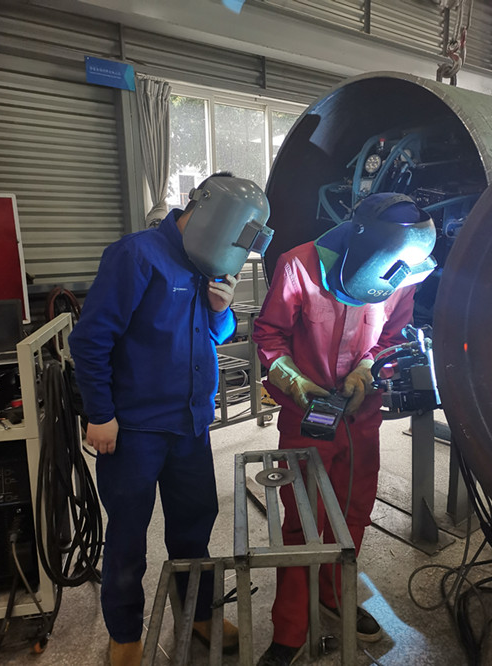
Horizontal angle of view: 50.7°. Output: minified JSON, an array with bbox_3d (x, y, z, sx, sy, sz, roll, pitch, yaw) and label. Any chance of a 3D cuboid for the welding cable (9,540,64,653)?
[{"bbox_3d":[-0.734,0.916,1.820,0.170,0.390,0.150,-2,10,0],"label":"welding cable"}]

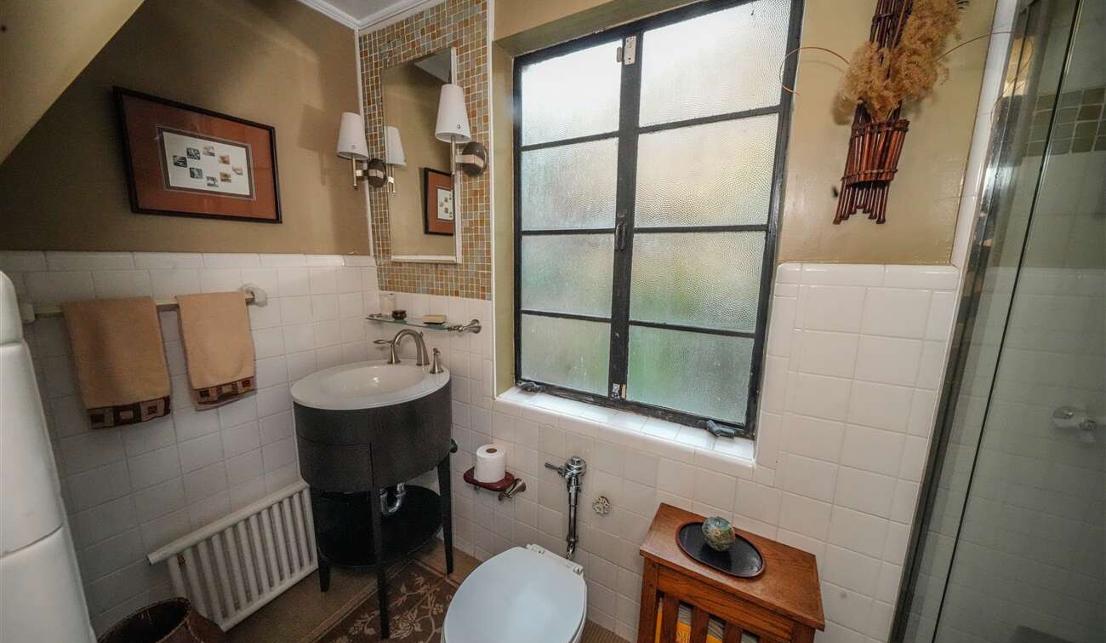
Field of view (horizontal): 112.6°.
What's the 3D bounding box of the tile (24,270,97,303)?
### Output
[{"bbox_3d":[-1.269,-0.077,0.952,0.009,0.108,0.108,7,11,30],"label":"tile"}]

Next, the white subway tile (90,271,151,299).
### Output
[{"bbox_3d":[-1.214,-0.091,1.045,0.009,0.108,0.108,7,11,30],"label":"white subway tile"}]

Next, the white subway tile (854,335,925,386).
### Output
[{"bbox_3d":[0.761,0.087,0.841,0.108,0.108,0.009,6,11,29],"label":"white subway tile"}]

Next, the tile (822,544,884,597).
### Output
[{"bbox_3d":[0.756,0.630,0.937,0.108,0.108,0.009,6,11,30],"label":"tile"}]

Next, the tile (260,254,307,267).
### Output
[{"bbox_3d":[-1.010,-0.224,1.384,0.010,0.051,0.152,6,11,29],"label":"tile"}]

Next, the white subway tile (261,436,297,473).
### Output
[{"bbox_3d":[-1.063,0.516,1.432,0.009,0.108,0.108,7,11,30],"label":"white subway tile"}]

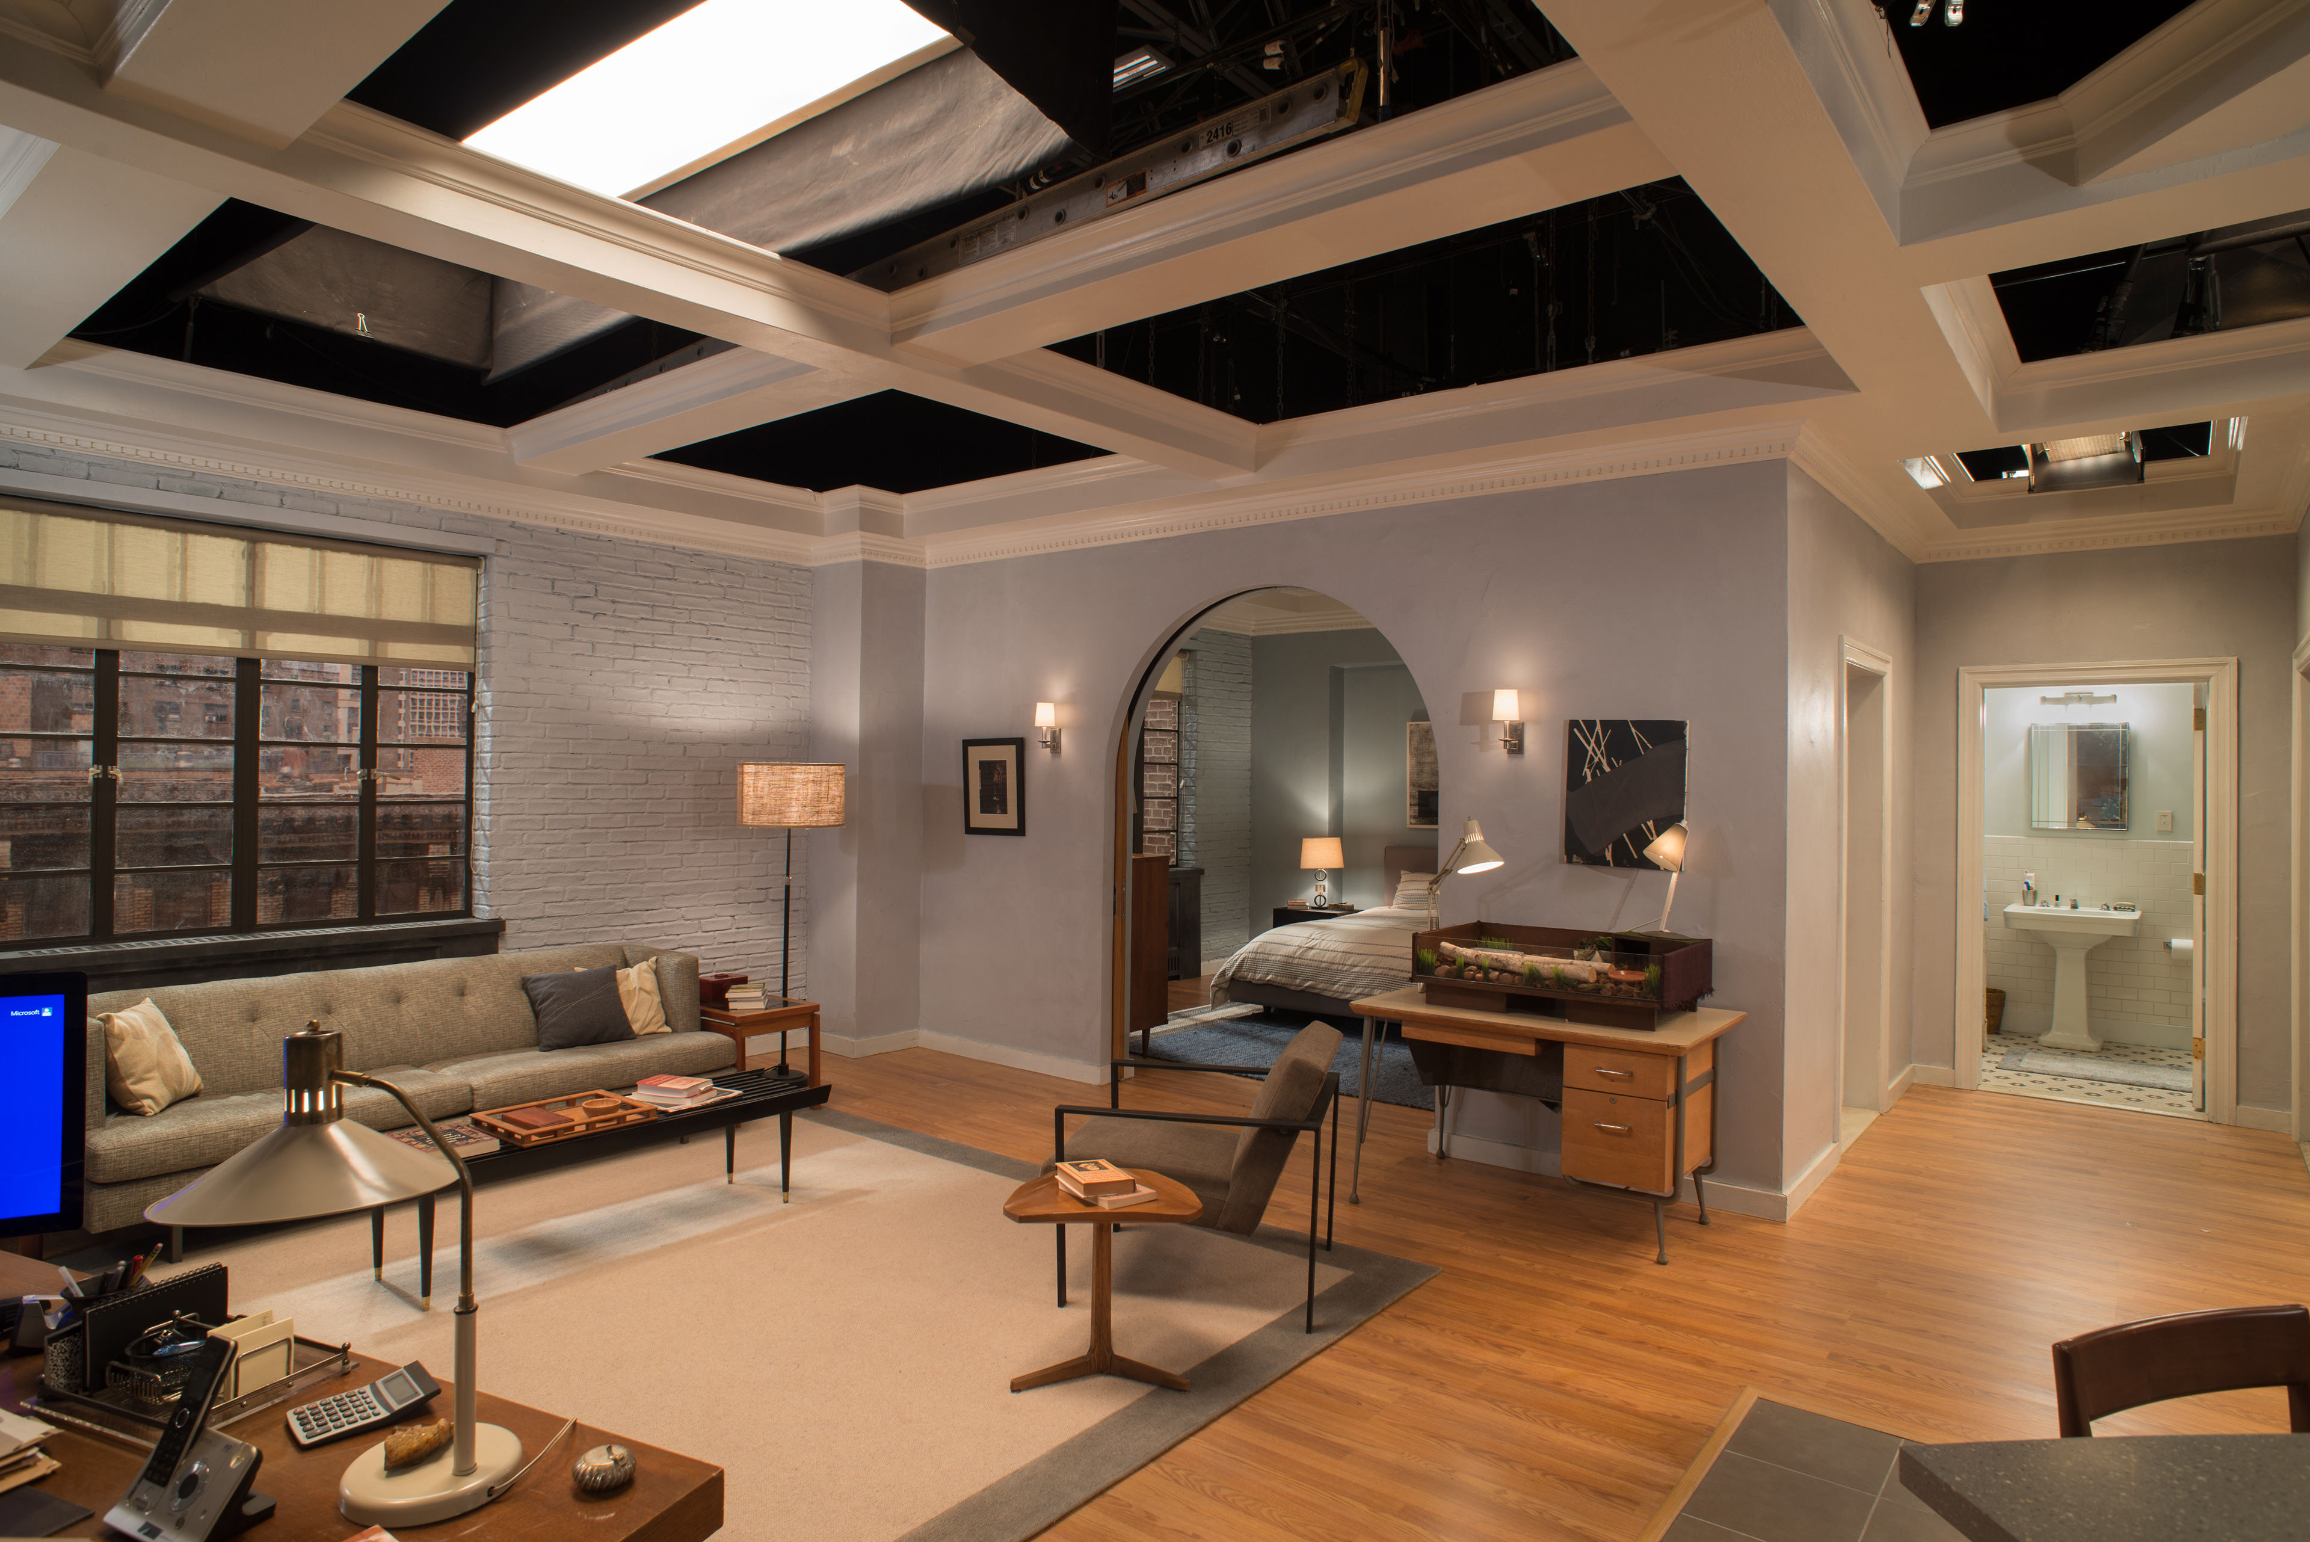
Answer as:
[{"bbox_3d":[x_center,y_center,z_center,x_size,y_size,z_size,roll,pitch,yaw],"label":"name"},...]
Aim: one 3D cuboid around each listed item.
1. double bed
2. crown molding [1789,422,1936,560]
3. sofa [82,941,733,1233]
[{"bbox_3d":[1.767,1.104,8.645,1.720,1.000,2.270,0,0,37],"label":"double bed"},{"bbox_3d":[3.221,-1.188,5.740,0.074,0.125,2.977,0,0,38],"label":"crown molding"},{"bbox_3d":[-2.895,1.220,5.093,0.902,0.779,2.280,0,0,38],"label":"sofa"}]

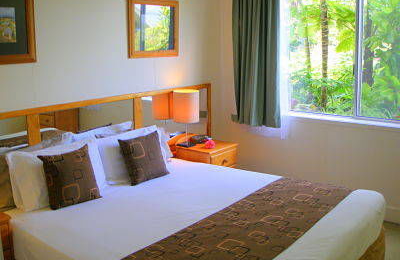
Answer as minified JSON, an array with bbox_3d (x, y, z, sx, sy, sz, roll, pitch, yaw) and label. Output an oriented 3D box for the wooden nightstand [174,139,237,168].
[{"bbox_3d":[0.087,0.412,4.368,0.405,0.523,0.508,8,14,37],"label":"wooden nightstand"}]

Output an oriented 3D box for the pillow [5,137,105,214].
[{"bbox_3d":[-0.970,0.309,3.050,0.670,0.410,0.160,-12,-6,-45],"label":"pillow"}]

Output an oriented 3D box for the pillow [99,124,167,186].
[{"bbox_3d":[-0.540,0.201,3.643,0.160,0.400,0.670,-20,-4,42],"label":"pillow"}]

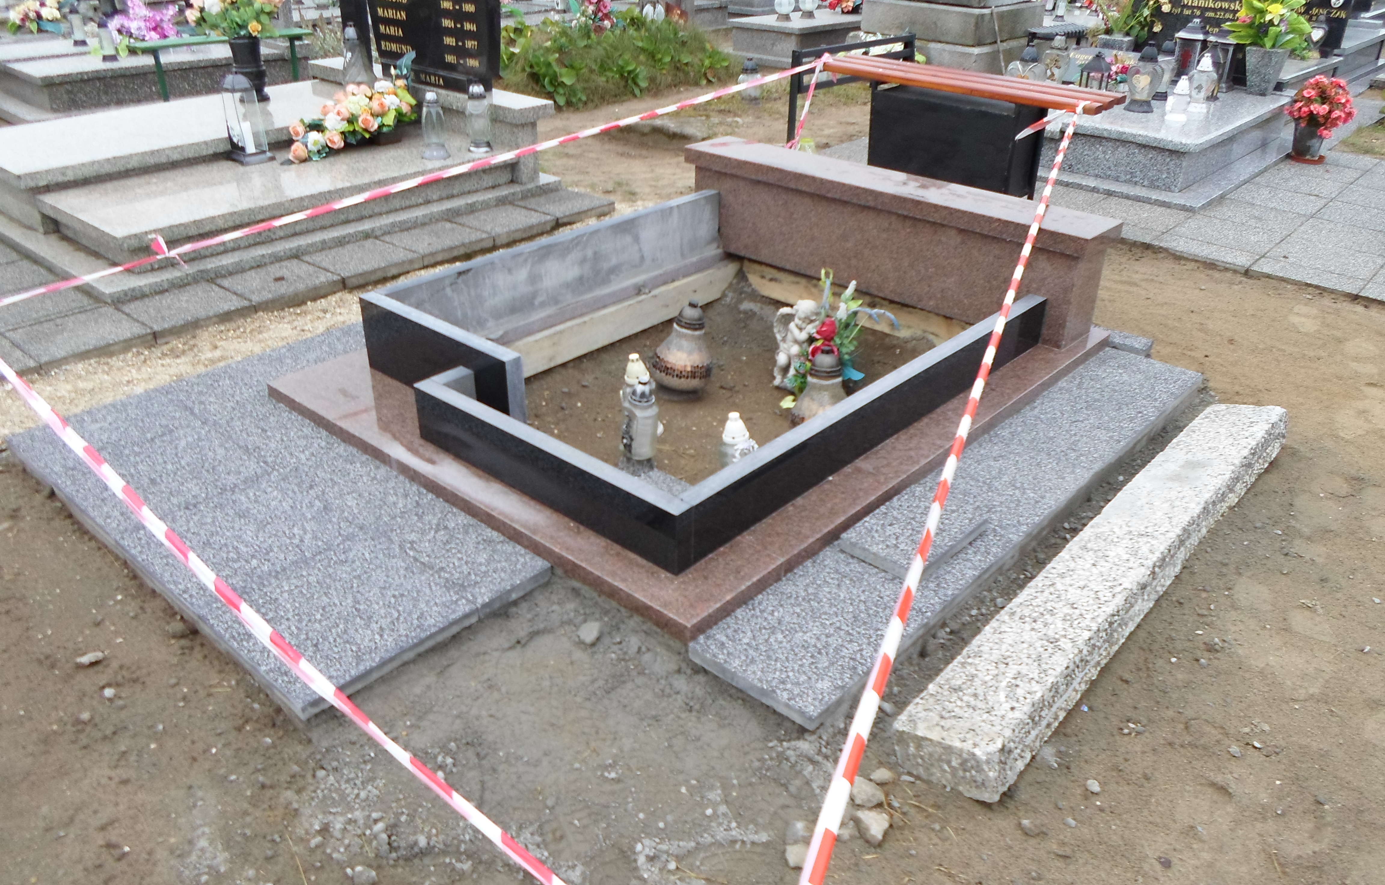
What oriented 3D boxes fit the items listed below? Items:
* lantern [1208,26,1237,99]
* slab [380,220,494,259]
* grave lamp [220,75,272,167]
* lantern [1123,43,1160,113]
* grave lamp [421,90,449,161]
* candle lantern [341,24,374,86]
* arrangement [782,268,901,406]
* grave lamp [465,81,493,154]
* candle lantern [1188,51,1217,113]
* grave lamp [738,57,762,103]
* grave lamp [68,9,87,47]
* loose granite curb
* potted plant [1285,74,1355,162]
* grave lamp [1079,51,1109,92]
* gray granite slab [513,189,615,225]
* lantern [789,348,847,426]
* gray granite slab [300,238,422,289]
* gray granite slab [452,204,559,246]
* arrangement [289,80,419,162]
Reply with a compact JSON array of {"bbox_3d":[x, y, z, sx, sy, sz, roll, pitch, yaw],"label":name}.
[{"bbox_3d":[3.269,-2.376,6.185,0.145,0.365,0.145,23,36,37],"label":"lantern"},{"bbox_3d":[-1.081,-0.833,4.181,0.350,0.050,0.347,24,37,35],"label":"slab"},{"bbox_3d":[-2.026,-1.465,4.506,0.173,0.366,0.173,24,36,36],"label":"grave lamp"},{"bbox_3d":[2.454,-1.977,5.396,0.175,0.340,0.140,24,37,35],"label":"lantern"},{"bbox_3d":[-1.183,-1.447,4.555,0.130,0.280,0.130,-6,29,-13],"label":"grave lamp"},{"bbox_3d":[-1.784,-2.021,5.321,0.185,0.360,0.185,-8,30,-16],"label":"candle lantern"},{"bbox_3d":[0.438,-0.319,2.999,0.347,0.378,0.260,5,29,8],"label":"arrangement"},{"bbox_3d":[-1.166,-1.775,5.465,0.116,0.369,0.116,-5,29,-10],"label":"grave lamp"},{"bbox_3d":[2.891,-2.051,5.660,0.130,0.300,0.110,23,36,37],"label":"candle lantern"},{"bbox_3d":[0.436,-2.764,7.619,0.187,0.320,0.187,2,29,3],"label":"grave lamp"},{"bbox_3d":[-4.092,-2.761,6.636,0.100,0.235,0.100,24,37,35],"label":"grave lamp"},{"bbox_3d":[0.979,0.241,2.230,0.180,0.097,1.672,23,36,37],"label":"loose granite curb"},{"bbox_3d":[3.511,-1.818,5.586,0.370,0.440,0.370,24,37,35],"label":"potted plant"},{"bbox_3d":[2.369,-2.167,5.902,0.138,0.280,0.138,23,36,37],"label":"grave lamp"},{"bbox_3d":[-0.610,-1.085,4.644,0.350,0.050,0.347,24,37,35],"label":"gray granite slab"},{"bbox_3d":[0.367,-0.128,2.808,0.195,0.283,0.195,0,28,0],"label":"lantern"},{"bbox_3d":[-1.316,-0.710,3.958,0.360,0.050,0.355,23,36,36],"label":"gray granite slab"},{"bbox_3d":[-0.845,-0.959,4.412,0.350,0.050,0.359,24,37,35],"label":"gray granite slab"},{"bbox_3d":[-1.604,-1.528,4.699,0.251,0.257,0.733,24,37,35],"label":"arrangement"}]

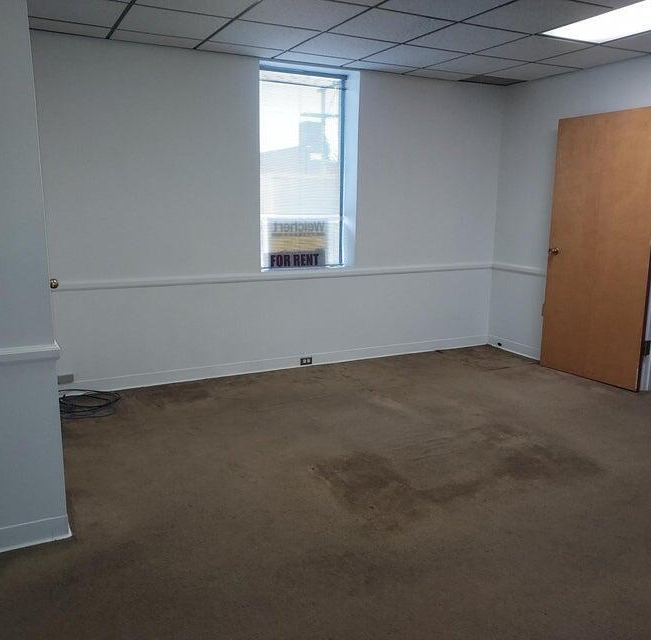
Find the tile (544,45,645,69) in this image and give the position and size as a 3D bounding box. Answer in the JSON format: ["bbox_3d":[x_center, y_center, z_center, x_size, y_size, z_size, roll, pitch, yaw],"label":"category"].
[{"bbox_3d":[1.994,-1.977,4.450,0.535,0.020,0.605,-5,13,-26],"label":"tile"}]

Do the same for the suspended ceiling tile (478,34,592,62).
[{"bbox_3d":[1.496,-1.947,4.249,0.610,0.020,0.610,-5,14,-26],"label":"suspended ceiling tile"}]

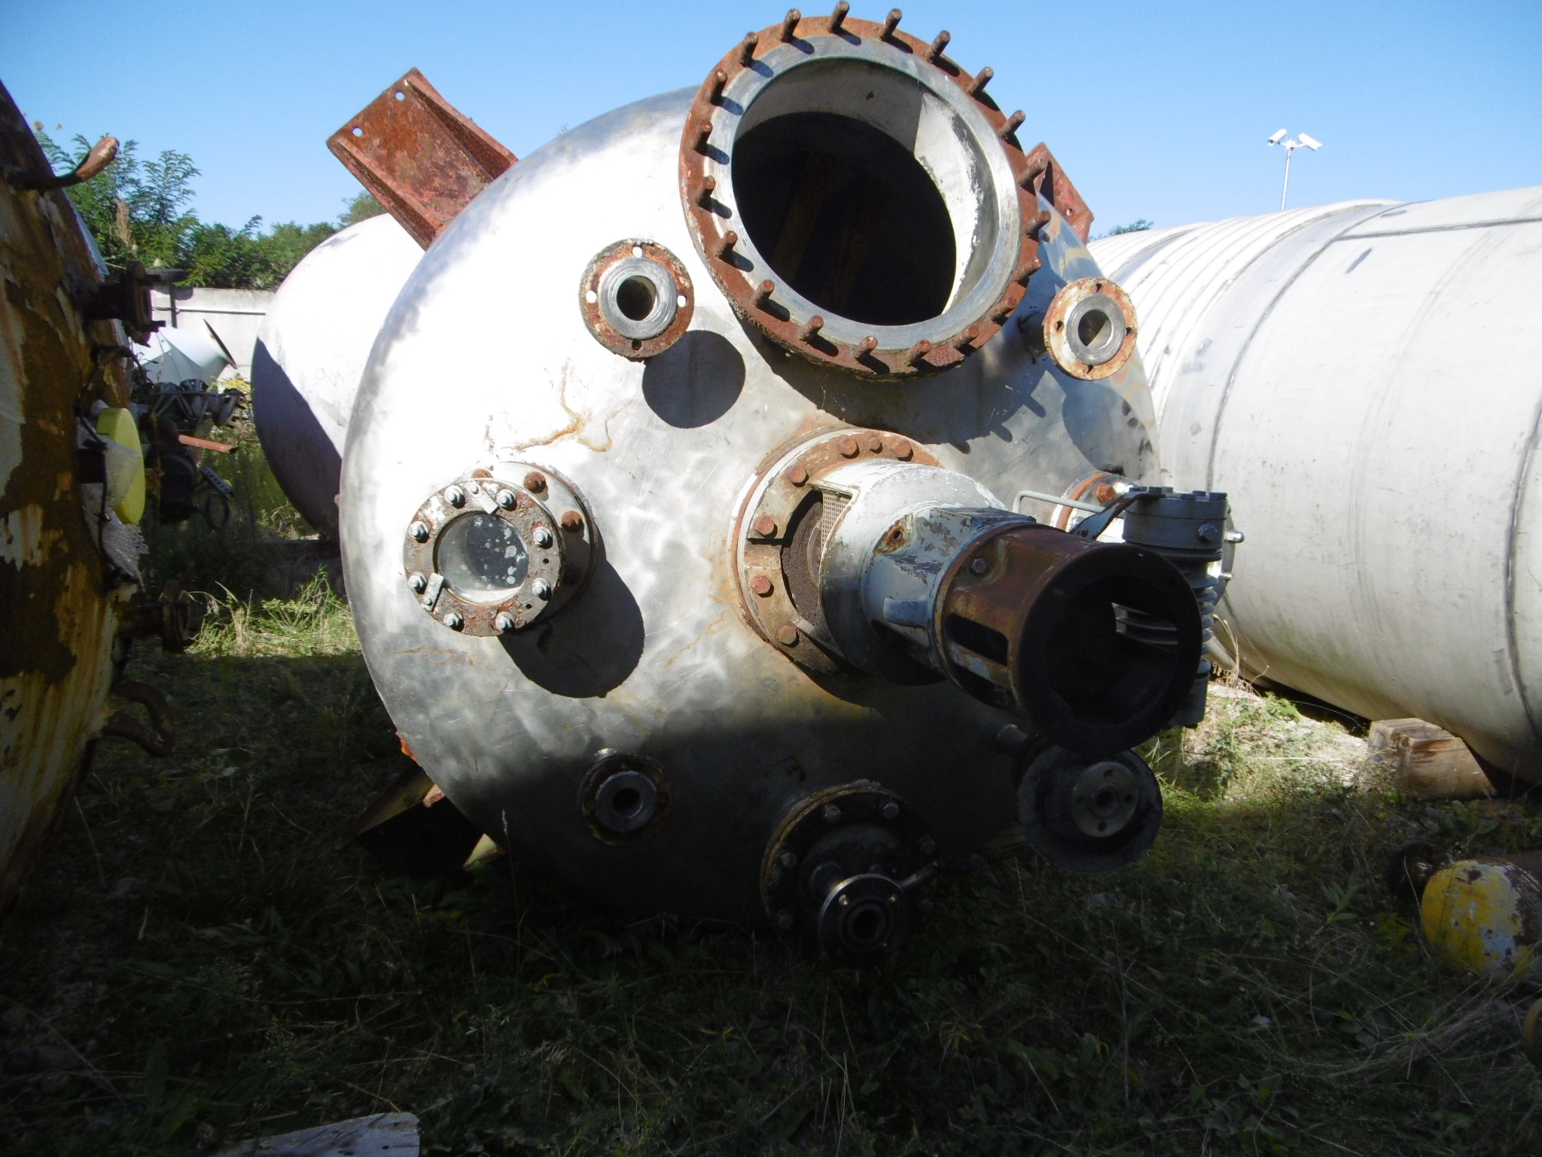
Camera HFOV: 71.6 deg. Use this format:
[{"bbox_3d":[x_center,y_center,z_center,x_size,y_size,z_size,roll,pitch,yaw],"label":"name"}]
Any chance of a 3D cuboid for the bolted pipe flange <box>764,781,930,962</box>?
[{"bbox_3d":[0.174,0.579,1.976,0.340,0.340,0.310,-1,9,-16],"label":"bolted pipe flange"}]

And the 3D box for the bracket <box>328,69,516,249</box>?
[{"bbox_3d":[-0.729,-0.893,2.242,0.255,0.325,0.310,-43,18,-6],"label":"bracket"}]

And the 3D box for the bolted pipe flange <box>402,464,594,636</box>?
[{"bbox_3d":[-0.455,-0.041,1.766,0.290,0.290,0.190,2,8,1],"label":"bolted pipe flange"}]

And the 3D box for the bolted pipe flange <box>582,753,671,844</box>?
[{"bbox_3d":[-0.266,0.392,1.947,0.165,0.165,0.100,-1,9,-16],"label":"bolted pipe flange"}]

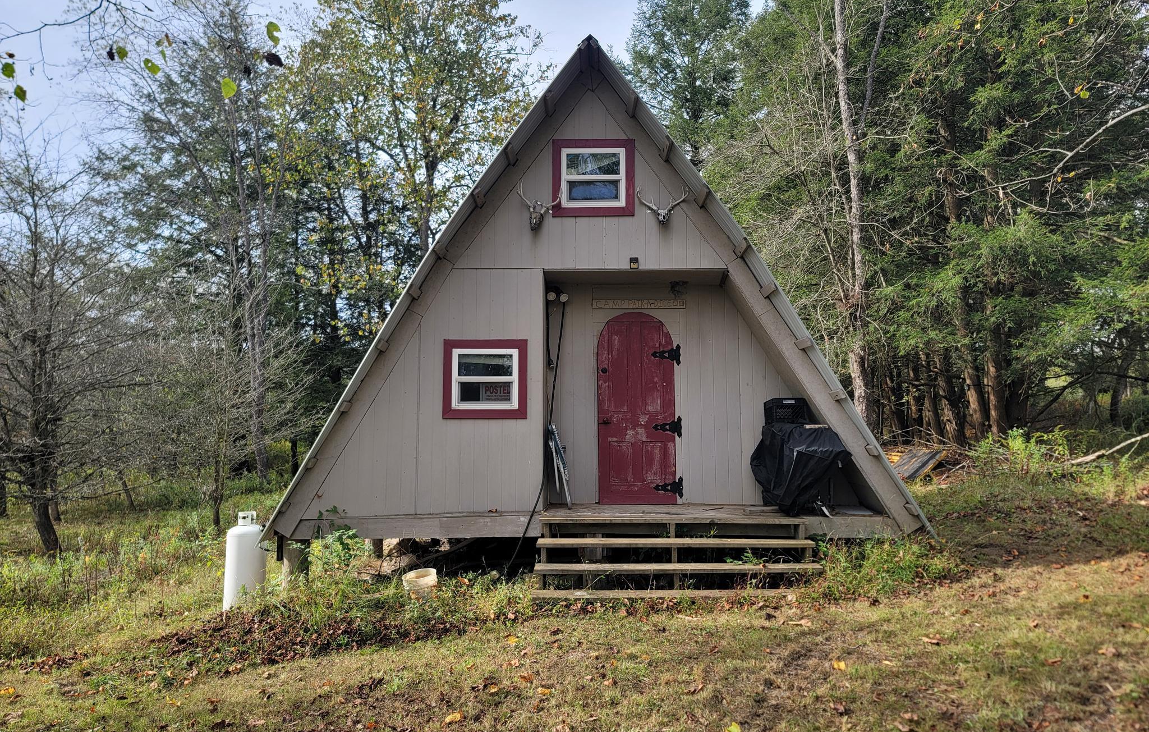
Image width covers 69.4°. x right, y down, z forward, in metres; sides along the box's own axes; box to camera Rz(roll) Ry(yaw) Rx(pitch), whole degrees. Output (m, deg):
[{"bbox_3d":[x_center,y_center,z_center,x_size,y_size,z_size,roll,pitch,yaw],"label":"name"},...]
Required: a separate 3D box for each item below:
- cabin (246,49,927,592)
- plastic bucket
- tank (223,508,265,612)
[{"bbox_3d":[0.202,-0.254,10.565,5.980,5.100,6.500,0,-5,1],"label":"cabin"},{"bbox_3d":[-1.330,1.984,7.293,0.305,0.310,0.305,-11,3,0],"label":"plastic bucket"},{"bbox_3d":[-3.035,1.884,7.659,0.380,1.080,0.380,0,-5,1],"label":"tank"}]

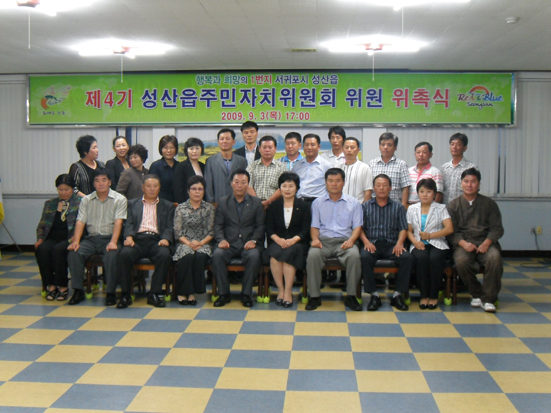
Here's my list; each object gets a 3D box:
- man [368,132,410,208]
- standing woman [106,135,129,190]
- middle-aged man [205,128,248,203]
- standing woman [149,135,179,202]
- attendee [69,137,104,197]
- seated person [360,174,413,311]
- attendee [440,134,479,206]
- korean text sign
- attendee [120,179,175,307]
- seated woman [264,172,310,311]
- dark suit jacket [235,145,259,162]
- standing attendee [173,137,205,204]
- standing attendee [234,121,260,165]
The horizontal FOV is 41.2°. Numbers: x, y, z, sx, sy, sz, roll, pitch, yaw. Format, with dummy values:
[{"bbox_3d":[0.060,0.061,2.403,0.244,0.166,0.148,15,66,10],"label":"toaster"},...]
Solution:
[{"bbox_3d":[1.236,0.039,8.018,0.490,1.680,0.300,1,5,7],"label":"man"},{"bbox_3d":[-1.705,0.019,8.347,0.460,1.651,0.300,0,5,-7],"label":"standing woman"},{"bbox_3d":[-0.523,0.020,7.953,0.500,1.700,0.330,0,5,-5],"label":"middle-aged man"},{"bbox_3d":[-1.182,0.047,7.996,0.440,1.635,0.320,-1,5,-14],"label":"standing woman"},{"bbox_3d":[-2.123,0.030,8.271,0.460,1.656,0.320,-3,6,-34],"label":"attendee"},{"bbox_3d":[1.067,0.319,7.117,0.510,1.250,0.700,1,5,5],"label":"seated person"},{"bbox_3d":[2.020,0.035,8.070,0.480,1.683,0.300,1,5,8],"label":"attendee"},{"bbox_3d":[-0.119,-1.482,10.159,6.770,0.730,0.100,0,5,3],"label":"korean text sign"},{"bbox_3d":[-1.275,0.311,7.289,0.510,1.239,0.660,0,5,3],"label":"attendee"},{"bbox_3d":[0.118,0.303,7.283,0.470,1.264,0.620,1,5,6],"label":"seated woman"},{"bbox_3d":[-0.295,-0.353,8.362,0.480,0.740,0.300,0,5,0],"label":"dark suit jacket"},{"bbox_3d":[-0.946,0.049,8.202,0.450,1.637,0.300,-2,5,-26],"label":"standing attendee"},{"bbox_3d":[-0.318,-0.066,8.476,0.480,1.825,0.300,0,5,-4],"label":"standing attendee"}]

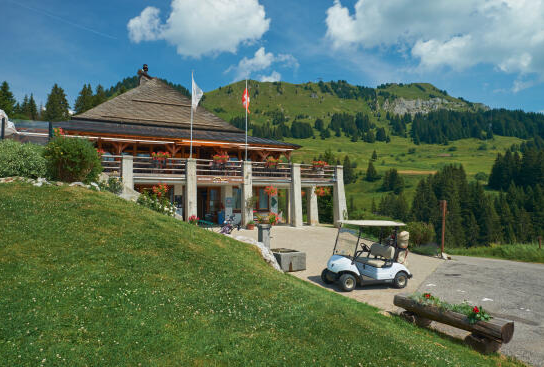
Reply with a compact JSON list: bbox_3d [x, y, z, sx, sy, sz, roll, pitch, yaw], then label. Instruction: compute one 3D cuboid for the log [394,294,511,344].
[{"bbox_3d":[3.385,2.544,7.040,0.440,0.350,2.030,1,1,-41],"label":"log"}]

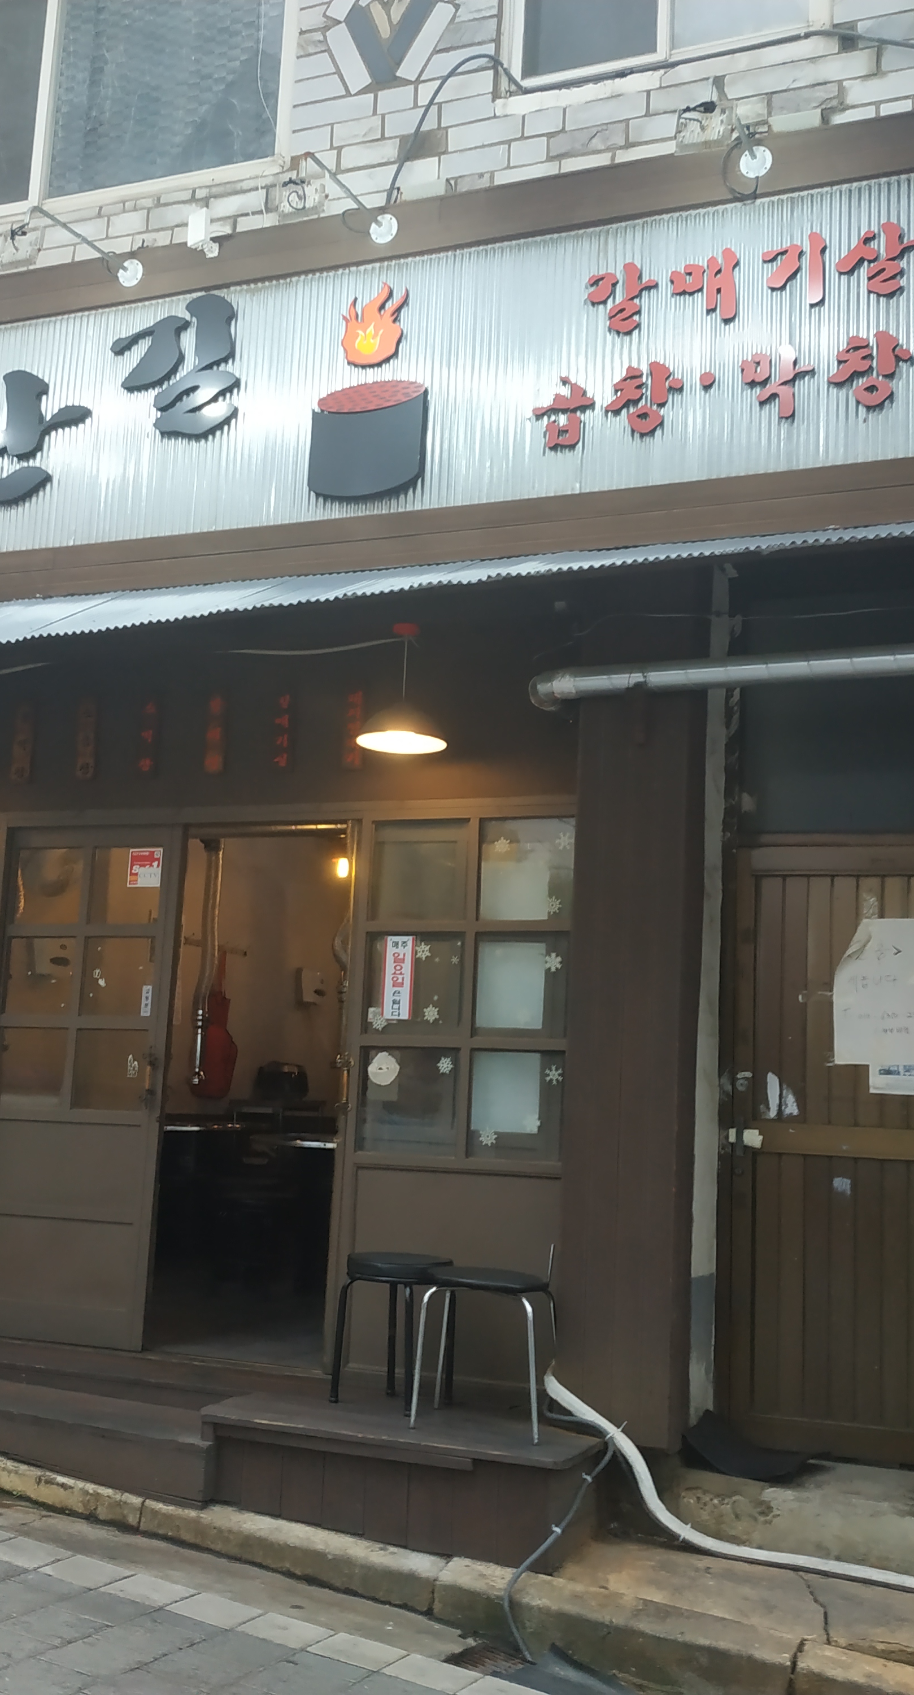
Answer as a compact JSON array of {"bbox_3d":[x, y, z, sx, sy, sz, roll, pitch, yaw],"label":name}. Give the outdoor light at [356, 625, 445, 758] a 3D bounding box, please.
[{"bbox_3d":[-0.180,-0.566,5.380,0.312,0.430,0.312,3,-9,0],"label":"outdoor light"}]

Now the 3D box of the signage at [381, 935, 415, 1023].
[{"bbox_3d":[-0.212,0.476,5.702,0.112,0.303,0.010,-1,-9,21],"label":"signage"}]

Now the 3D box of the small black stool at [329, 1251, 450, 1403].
[{"bbox_3d":[-0.193,1.585,5.142,0.340,0.460,0.340,-1,-10,21],"label":"small black stool"}]

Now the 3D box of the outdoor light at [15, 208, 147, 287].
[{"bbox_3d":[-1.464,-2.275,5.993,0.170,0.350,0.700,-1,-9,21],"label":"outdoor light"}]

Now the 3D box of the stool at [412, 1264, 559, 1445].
[{"bbox_3d":[0.087,1.511,4.726,0.390,0.450,0.370,-1,-9,21],"label":"stool"}]

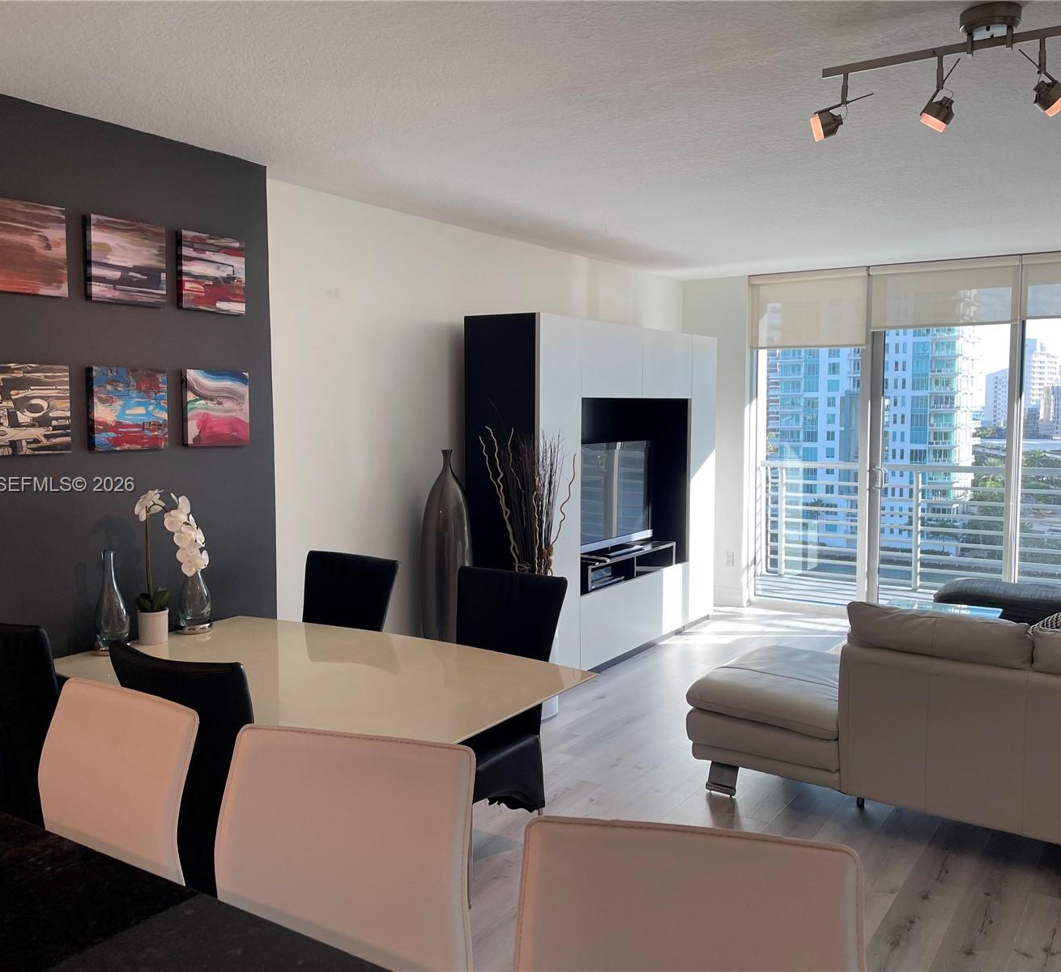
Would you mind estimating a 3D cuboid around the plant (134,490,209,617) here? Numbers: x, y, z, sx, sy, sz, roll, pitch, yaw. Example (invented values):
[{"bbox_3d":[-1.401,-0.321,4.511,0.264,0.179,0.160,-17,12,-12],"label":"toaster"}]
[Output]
[{"bbox_3d":[-1.292,0.230,3.503,0.250,0.440,0.160,0,5,0],"label":"plant"}]

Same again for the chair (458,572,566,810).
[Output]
[{"bbox_3d":[-0.215,0.829,3.392,0.465,0.977,0.600,3,5,33],"label":"chair"}]

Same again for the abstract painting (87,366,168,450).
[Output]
[{"bbox_3d":[-1.495,-0.285,3.628,0.036,0.305,0.305,3,6,33],"label":"abstract painting"}]

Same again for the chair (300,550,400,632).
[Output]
[{"bbox_3d":[-0.878,0.794,3.829,0.465,0.977,0.600,3,5,33],"label":"chair"}]

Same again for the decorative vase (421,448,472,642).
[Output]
[{"bbox_3d":[-0.442,0.491,5.225,0.270,1.358,0.270,0,5,0],"label":"decorative vase"}]

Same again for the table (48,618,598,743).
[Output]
[{"bbox_3d":[-0.708,0.967,3.179,1.640,0.750,1.040,3,6,33],"label":"table"}]

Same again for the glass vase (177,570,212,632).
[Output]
[{"bbox_3d":[-1.279,0.382,3.705,0.135,0.340,0.135,3,5,33],"label":"glass vase"}]

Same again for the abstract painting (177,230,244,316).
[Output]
[{"bbox_3d":[-1.271,-0.839,3.881,0.040,0.300,0.303,3,5,33],"label":"abstract painting"}]

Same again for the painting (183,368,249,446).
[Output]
[{"bbox_3d":[-1.277,-0.314,3.959,0.036,0.305,0.305,3,6,33],"label":"painting"}]

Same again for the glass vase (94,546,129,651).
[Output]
[{"bbox_3d":[-1.470,0.398,3.411,0.125,0.348,0.125,3,6,33],"label":"glass vase"}]

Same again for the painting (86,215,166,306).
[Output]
[{"bbox_3d":[-1.489,-0.822,3.595,0.036,0.305,0.305,3,6,33],"label":"painting"}]

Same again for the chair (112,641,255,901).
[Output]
[{"bbox_3d":[-0.729,0.896,2.581,0.470,0.990,0.600,3,6,33],"label":"chair"}]

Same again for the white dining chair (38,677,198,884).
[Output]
[{"bbox_3d":[-0.918,0.943,1.831,0.440,1.000,0.490,3,5,31],"label":"white dining chair"}]

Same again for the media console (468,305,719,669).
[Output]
[{"bbox_3d":[0.520,0.012,6.502,0.510,2.098,2.461,3,6,33],"label":"media console"}]

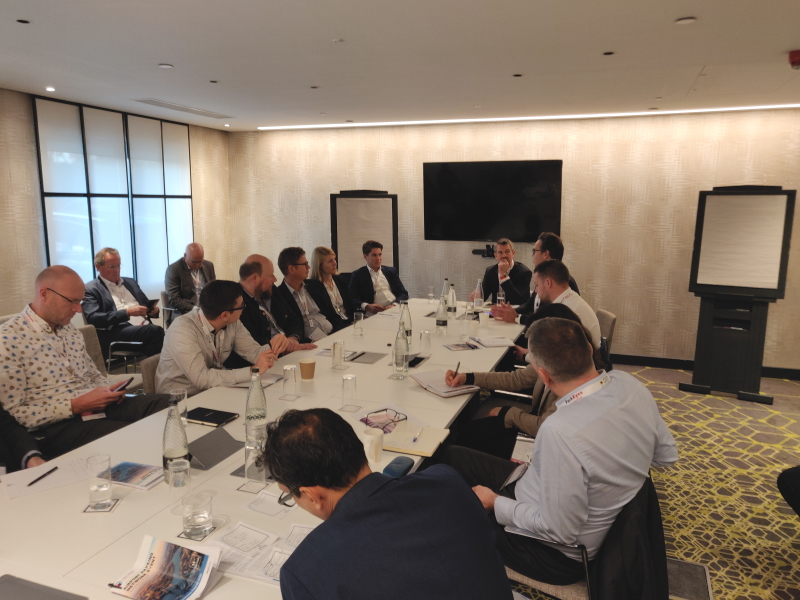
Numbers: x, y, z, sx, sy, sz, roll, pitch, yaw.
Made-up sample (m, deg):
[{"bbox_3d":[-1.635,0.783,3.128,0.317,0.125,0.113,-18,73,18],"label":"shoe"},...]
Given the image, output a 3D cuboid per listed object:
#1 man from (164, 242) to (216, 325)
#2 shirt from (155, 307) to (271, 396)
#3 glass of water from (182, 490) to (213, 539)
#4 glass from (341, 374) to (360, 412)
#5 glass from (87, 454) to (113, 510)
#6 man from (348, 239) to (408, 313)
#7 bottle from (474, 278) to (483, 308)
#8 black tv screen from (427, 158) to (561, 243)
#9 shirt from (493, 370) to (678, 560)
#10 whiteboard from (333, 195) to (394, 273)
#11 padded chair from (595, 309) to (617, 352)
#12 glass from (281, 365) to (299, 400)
[{"bbox_3d":[-1.961,0.087,5.633,0.820,1.270,0.570,8,12,40],"label":"man"},{"bbox_3d":[-1.007,0.317,3.124,0.540,0.550,0.540,6,11,29],"label":"shirt"},{"bbox_3d":[-0.576,0.616,1.641,0.081,0.106,0.081,0,9,0],"label":"glass of water"},{"bbox_3d":[-0.218,0.405,2.515,0.064,0.144,0.064,4,10,21],"label":"glass"},{"bbox_3d":[-0.915,0.554,1.752,0.071,0.158,0.071,4,10,20],"label":"glass"},{"bbox_3d":[-0.178,0.155,5.181,0.580,1.310,0.820,-7,12,-37],"label":"man"},{"bbox_3d":[0.714,-0.046,5.226,0.081,0.278,0.081,0,9,0],"label":"bottle"},{"bbox_3d":[0.967,-1.049,6.190,1.481,0.840,0.070,4,10,21],"label":"black tv screen"},{"bbox_3d":[0.627,0.514,1.880,0.600,0.570,0.420,-8,12,-40],"label":"shirt"},{"bbox_3d":[-0.352,-0.637,5.746,0.610,0.770,0.040,4,10,20],"label":"whiteboard"},{"bbox_3d":[1.297,0.501,4.428,0.580,0.830,0.560,1,9,3],"label":"padded chair"},{"bbox_3d":[-0.527,0.392,2.755,0.071,0.154,0.071,0,9,0],"label":"glass"}]

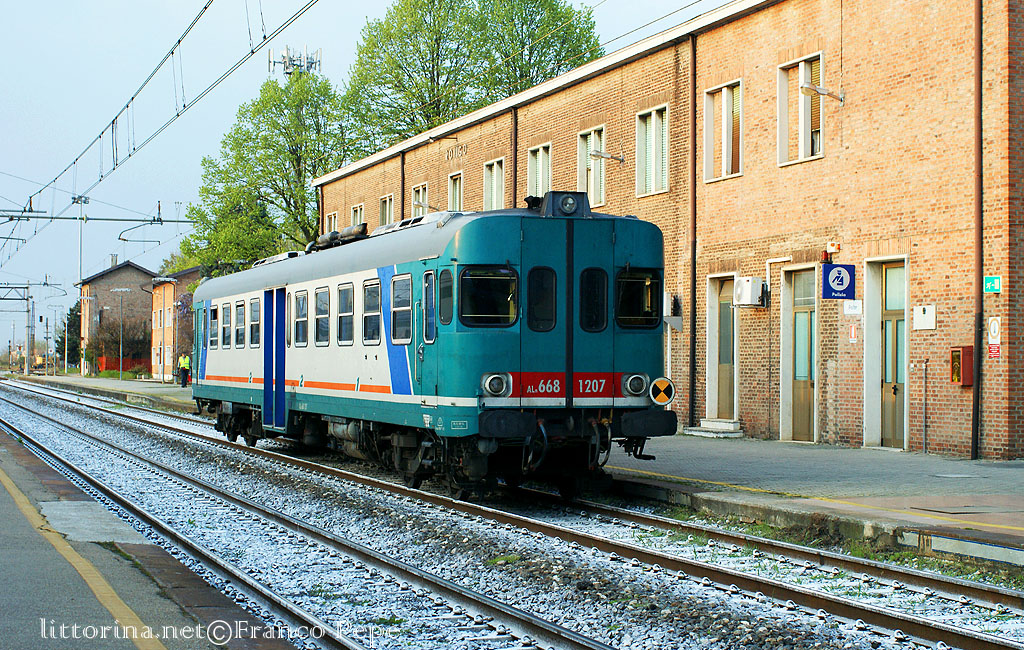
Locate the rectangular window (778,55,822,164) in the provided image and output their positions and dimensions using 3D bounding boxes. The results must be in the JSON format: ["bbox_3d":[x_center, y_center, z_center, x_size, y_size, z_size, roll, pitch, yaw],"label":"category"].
[{"bbox_3d":[5.351,-3.945,35.057,0.180,1.884,1.904,0,-1,-18],"label":"rectangular window"}]

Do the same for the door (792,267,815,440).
[{"bbox_3d":[5.494,0.569,35.093,0.140,3.181,1.360,0,-1,-18],"label":"door"}]

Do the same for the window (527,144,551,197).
[{"bbox_3d":[0.770,-3.696,49.542,0.180,1.884,1.904,0,-1,-18],"label":"window"}]

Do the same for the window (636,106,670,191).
[{"bbox_3d":[3.153,-3.826,42.008,0.180,1.884,1.904,0,-1,-18],"label":"window"}]

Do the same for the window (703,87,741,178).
[{"bbox_3d":[4.304,-3.888,38.368,0.180,1.884,1.904,0,-1,-18],"label":"window"}]

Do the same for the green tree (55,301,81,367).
[{"bbox_3d":[-46.034,1.026,199.998,4.400,8.034,4.400,0,-1,-18],"label":"green tree"}]

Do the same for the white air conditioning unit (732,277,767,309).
[{"bbox_3d":[4.571,-0.635,36.692,0.280,0.530,0.790,0,-1,-18],"label":"white air conditioning unit"}]

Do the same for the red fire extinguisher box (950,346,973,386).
[{"bbox_3d":[6.955,0.643,29.438,0.190,0.575,0.360,0,-1,-18],"label":"red fire extinguisher box"}]

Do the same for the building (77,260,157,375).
[{"bbox_3d":[-34.682,-0.506,169.990,7.800,10.052,8.800,0,-1,-18],"label":"building"}]

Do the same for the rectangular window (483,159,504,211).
[{"bbox_3d":[-0.441,-3.630,53.372,0.180,1.884,1.904,0,-1,-18],"label":"rectangular window"}]

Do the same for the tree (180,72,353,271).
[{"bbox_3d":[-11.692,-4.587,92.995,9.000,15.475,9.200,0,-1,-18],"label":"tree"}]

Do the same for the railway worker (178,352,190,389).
[{"bbox_3d":[-16.503,2.293,96.000,0.560,1.770,0.360,0,-1,-13],"label":"railway worker"}]

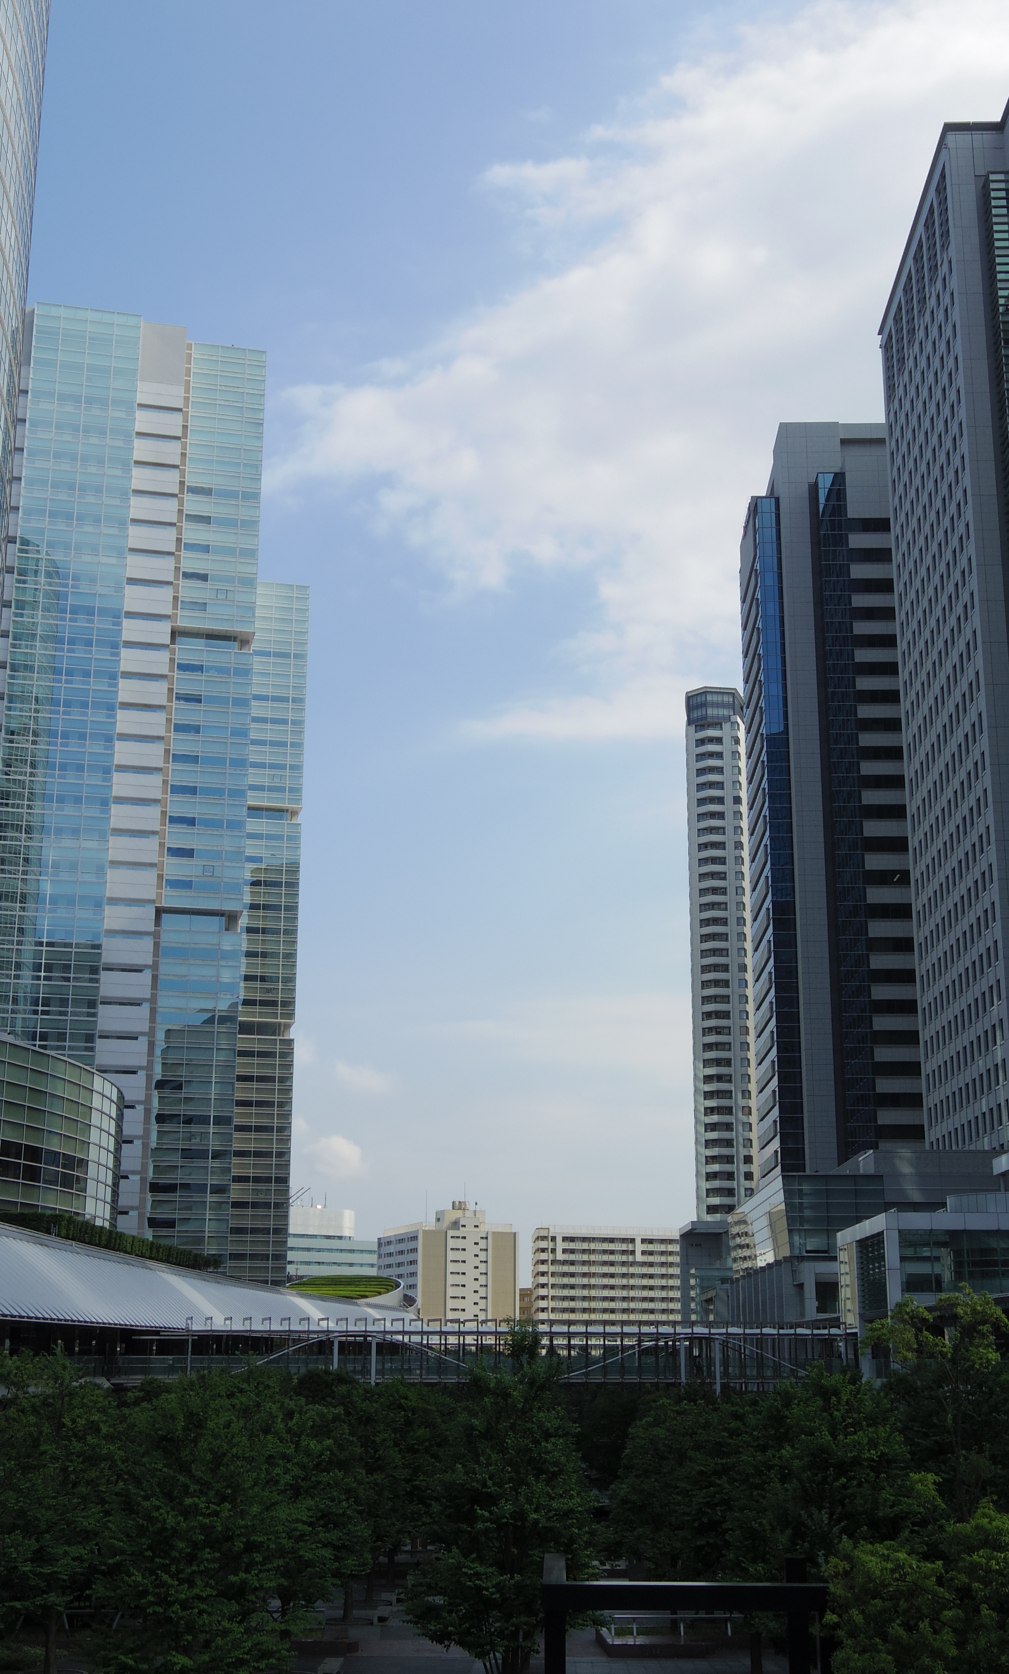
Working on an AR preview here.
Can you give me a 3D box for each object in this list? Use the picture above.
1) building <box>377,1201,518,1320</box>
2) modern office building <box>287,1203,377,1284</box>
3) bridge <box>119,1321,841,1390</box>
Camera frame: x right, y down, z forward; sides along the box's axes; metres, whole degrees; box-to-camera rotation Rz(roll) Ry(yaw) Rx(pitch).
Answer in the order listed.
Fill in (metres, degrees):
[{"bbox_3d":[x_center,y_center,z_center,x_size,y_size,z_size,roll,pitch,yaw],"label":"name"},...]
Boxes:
[{"bbox_3d":[-16.043,126.877,522.601,27.350,47.020,38.110,6,-16,-19],"label":"building"},{"bbox_3d":[-61.678,138.730,574.082,44.250,51.000,30.000,12,-19,-36],"label":"modern office building"},{"bbox_3d":[-0.752,32.247,117.716,47.040,4.080,4.300,4,-16,-13],"label":"bridge"}]

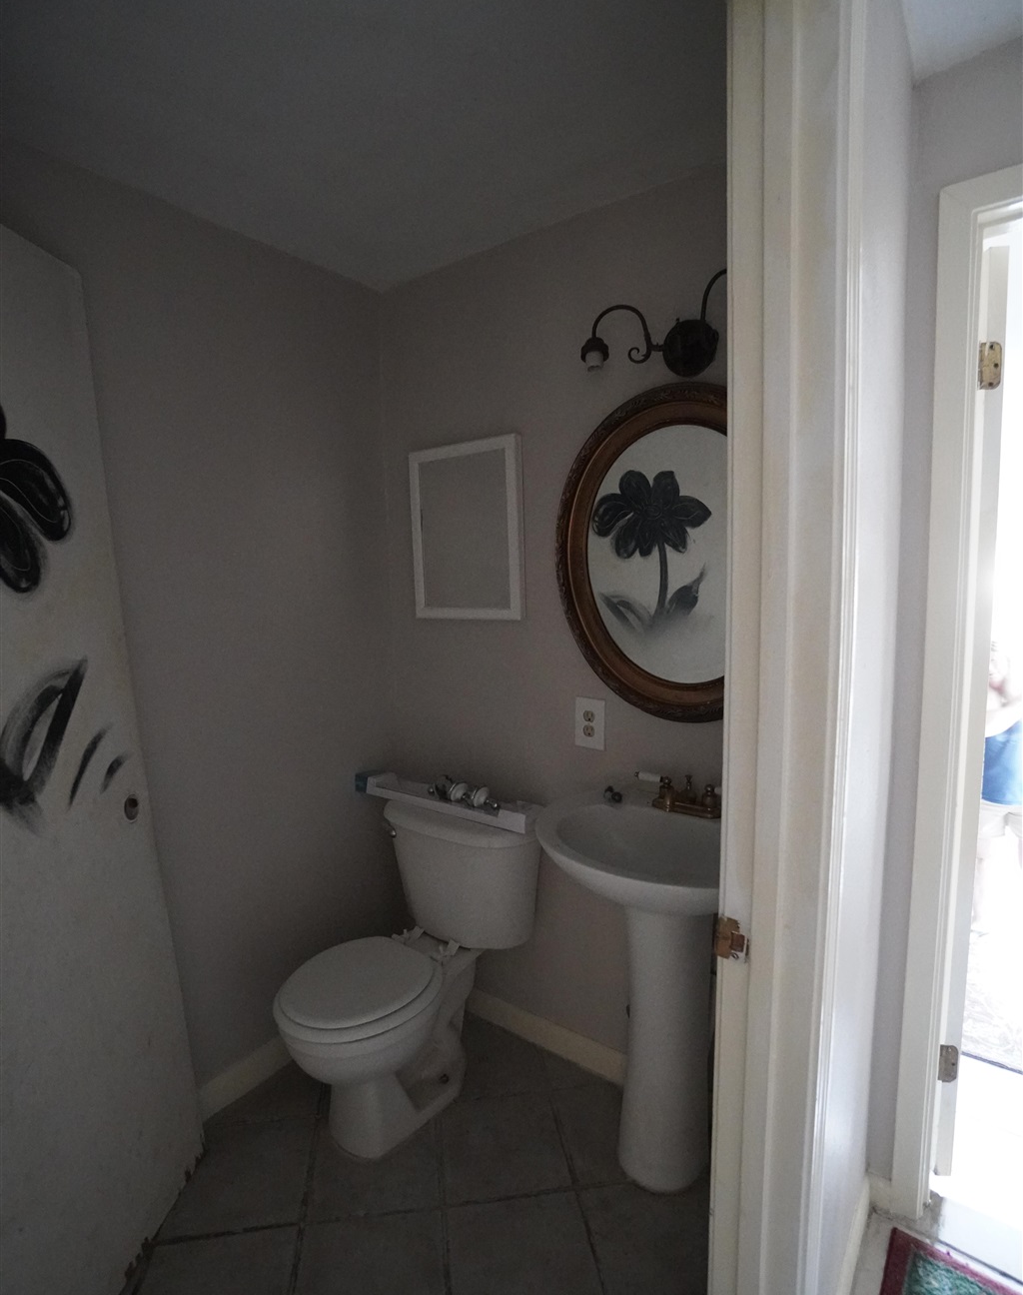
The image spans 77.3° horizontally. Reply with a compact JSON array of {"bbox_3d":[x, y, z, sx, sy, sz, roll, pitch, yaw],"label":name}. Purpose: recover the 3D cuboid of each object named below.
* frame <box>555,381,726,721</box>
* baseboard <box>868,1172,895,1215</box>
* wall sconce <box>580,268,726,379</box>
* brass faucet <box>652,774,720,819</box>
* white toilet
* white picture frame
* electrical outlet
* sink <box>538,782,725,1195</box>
[{"bbox_3d":[0.396,-0.222,1.518,0.660,0.790,0.040,3,7,36],"label":"frame"},{"bbox_3d":[0.810,1.197,1.403,0.054,0.083,0.016,3,7,36],"label":"baseboard"},{"bbox_3d":[0.376,-0.700,1.414,0.460,0.170,0.145,3,7,36],"label":"wall sconce"},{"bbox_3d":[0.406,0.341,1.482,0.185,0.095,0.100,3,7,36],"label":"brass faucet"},{"bbox_3d":[-0.289,0.854,1.718,0.460,0.740,0.690,3,7,36],"label":"white toilet"},{"bbox_3d":[-0.141,-0.338,1.914,0.413,0.513,0.022,3,7,36],"label":"white picture frame"},{"bbox_3d":[0.215,0.204,1.722,0.089,0.134,0.008,3,7,36],"label":"electrical outlet"},{"bbox_3d":[0.326,0.817,1.428,0.570,0.850,0.450,3,7,36],"label":"sink"}]

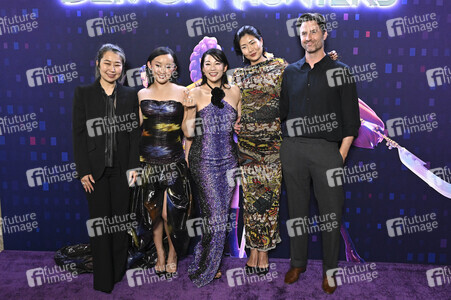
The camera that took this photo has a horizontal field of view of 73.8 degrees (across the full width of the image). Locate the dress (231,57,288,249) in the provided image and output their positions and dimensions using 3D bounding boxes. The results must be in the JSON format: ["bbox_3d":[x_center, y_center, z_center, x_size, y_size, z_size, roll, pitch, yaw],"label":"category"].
[{"bbox_3d":[0.253,0.054,2.251,0.430,1.440,0.300,2,6,5],"label":"dress"}]

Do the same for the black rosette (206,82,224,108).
[{"bbox_3d":[-0.055,-0.351,1.942,0.115,0.168,0.060,1,6,-5],"label":"black rosette"}]

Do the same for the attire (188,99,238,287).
[{"bbox_3d":[-0.089,0.292,2.111,0.360,1.291,0.380,0,6,-8],"label":"attire"}]

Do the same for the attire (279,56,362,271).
[{"bbox_3d":[0.640,0.117,2.042,0.530,1.489,0.340,4,7,22],"label":"attire"}]

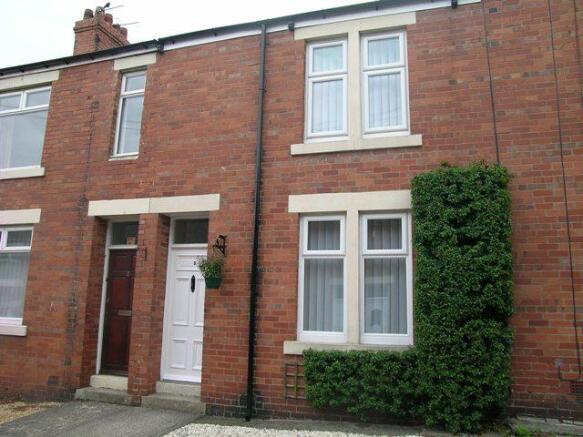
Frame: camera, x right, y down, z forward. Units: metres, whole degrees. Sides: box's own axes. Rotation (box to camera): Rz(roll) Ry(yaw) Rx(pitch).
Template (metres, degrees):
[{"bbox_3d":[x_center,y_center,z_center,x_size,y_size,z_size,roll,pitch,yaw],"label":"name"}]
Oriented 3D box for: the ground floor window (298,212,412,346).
[{"bbox_3d":[0.856,0.802,6.392,1.530,1.750,0.100,-2,-10,17],"label":"ground floor window"}]

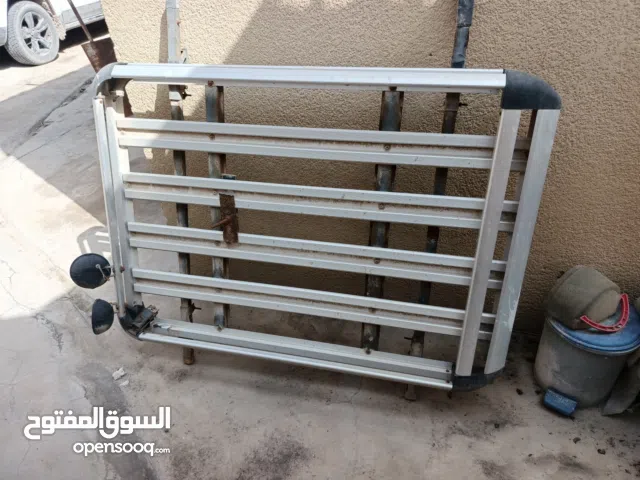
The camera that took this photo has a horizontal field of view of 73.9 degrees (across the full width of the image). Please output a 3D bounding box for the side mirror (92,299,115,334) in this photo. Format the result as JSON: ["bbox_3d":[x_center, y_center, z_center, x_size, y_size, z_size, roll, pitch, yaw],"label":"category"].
[{"bbox_3d":[-0.925,0.331,1.837,0.066,0.153,0.153,0,33,-13],"label":"side mirror"}]

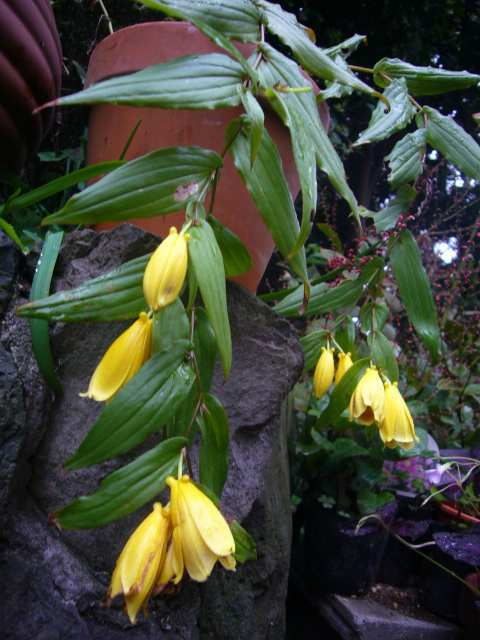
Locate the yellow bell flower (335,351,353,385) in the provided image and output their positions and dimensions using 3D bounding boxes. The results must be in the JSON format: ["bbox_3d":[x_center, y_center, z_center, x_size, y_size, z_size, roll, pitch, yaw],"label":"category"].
[{"bbox_3d":[0.132,0.064,0.660,0.024,0.047,0.024,12,0,0],"label":"yellow bell flower"}]

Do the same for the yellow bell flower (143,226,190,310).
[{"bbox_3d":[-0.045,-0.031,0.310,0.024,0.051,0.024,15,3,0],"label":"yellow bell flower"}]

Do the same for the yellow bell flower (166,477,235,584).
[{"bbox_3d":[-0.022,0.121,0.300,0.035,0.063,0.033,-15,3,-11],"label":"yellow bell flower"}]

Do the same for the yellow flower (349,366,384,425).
[{"bbox_3d":[0.126,0.074,0.510,0.034,0.054,0.037,10,0,0],"label":"yellow flower"}]

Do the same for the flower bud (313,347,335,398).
[{"bbox_3d":[0.105,0.066,0.650,0.027,0.063,0.027,10,0,0],"label":"flower bud"}]

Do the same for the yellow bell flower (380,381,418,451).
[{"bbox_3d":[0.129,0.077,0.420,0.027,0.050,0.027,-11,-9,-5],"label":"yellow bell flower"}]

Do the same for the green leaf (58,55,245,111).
[{"bbox_3d":[-0.064,-0.164,0.370,0.141,0.033,0.030,-12,0,-8],"label":"green leaf"}]

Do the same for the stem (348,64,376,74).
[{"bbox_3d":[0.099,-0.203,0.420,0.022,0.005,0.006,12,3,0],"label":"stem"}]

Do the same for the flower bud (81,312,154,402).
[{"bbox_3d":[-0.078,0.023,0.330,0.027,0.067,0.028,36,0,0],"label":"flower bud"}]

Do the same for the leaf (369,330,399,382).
[{"bbox_3d":[0.147,0.037,0.530,0.025,0.058,0.018,-23,0,0],"label":"leaf"}]

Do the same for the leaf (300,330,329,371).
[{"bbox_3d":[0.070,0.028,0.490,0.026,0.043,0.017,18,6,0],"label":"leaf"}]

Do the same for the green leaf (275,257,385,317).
[{"bbox_3d":[0.093,-0.033,0.530,0.124,0.037,0.030,-24,0,-9],"label":"green leaf"}]

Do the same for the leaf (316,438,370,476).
[{"bbox_3d":[0.113,0.149,0.570,0.057,0.042,0.035,0,7,0],"label":"leaf"}]

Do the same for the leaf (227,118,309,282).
[{"bbox_3d":[0.022,-0.098,0.420,0.040,0.132,0.028,-21,-3,-10],"label":"leaf"}]

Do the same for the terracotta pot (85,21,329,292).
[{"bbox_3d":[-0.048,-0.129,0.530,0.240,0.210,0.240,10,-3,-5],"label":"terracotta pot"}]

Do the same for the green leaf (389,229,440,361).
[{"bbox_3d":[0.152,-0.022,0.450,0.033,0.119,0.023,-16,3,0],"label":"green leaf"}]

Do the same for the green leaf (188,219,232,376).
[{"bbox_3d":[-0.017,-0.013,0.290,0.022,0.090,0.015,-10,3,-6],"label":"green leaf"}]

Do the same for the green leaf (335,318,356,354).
[{"bbox_3d":[0.135,0.021,0.660,0.026,0.046,0.020,6,0,1],"label":"green leaf"}]

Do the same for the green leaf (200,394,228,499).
[{"bbox_3d":[-0.020,0.089,0.370,0.020,0.075,0.020,-5,0,0],"label":"green leaf"}]

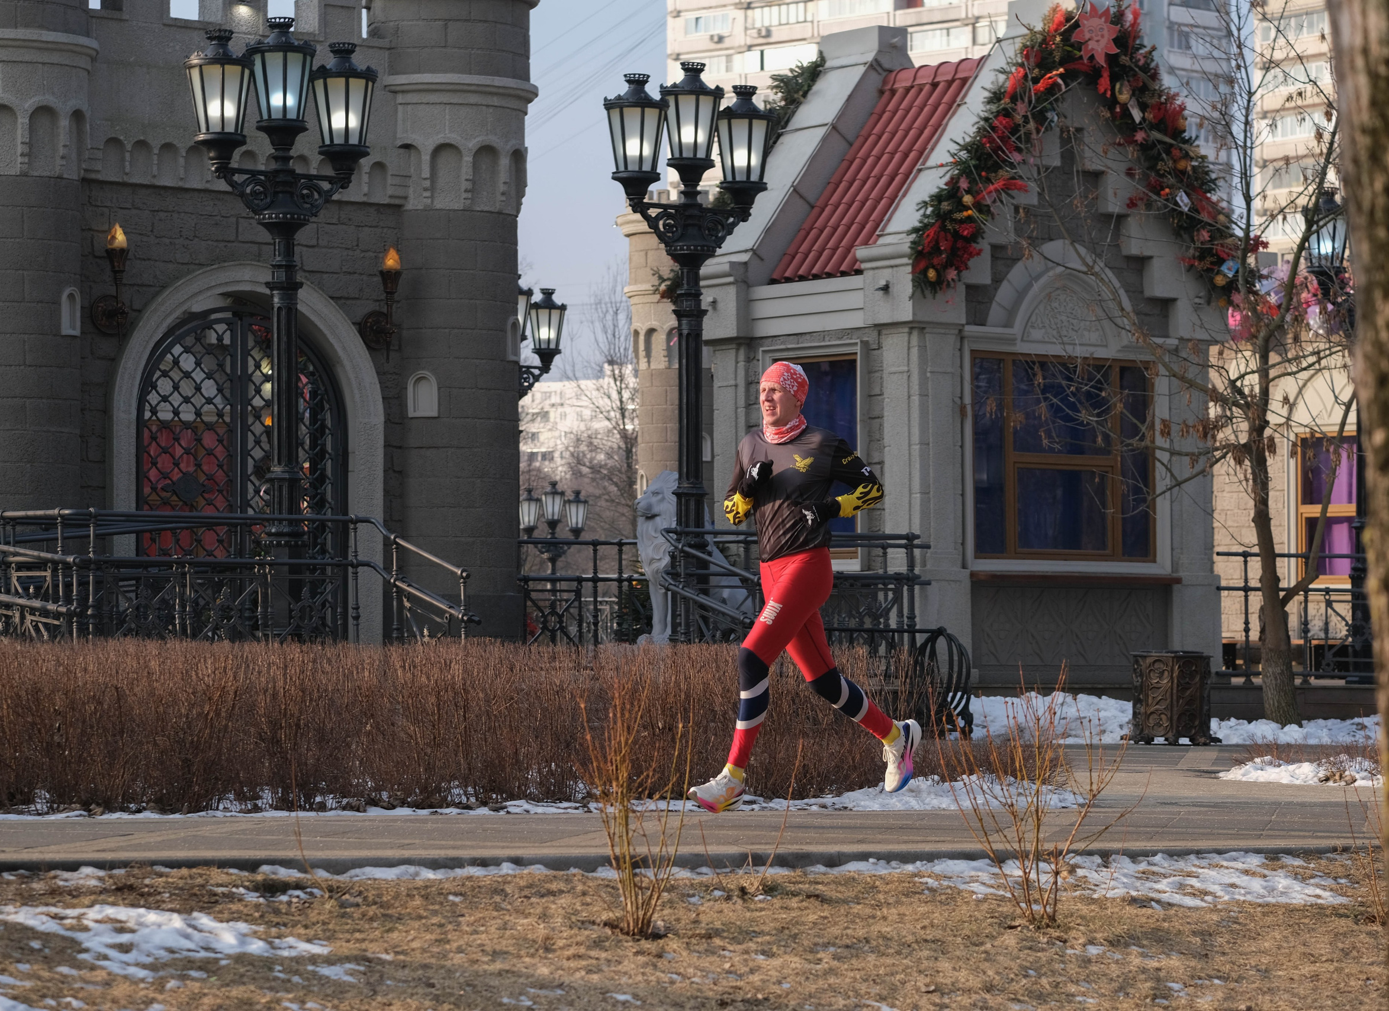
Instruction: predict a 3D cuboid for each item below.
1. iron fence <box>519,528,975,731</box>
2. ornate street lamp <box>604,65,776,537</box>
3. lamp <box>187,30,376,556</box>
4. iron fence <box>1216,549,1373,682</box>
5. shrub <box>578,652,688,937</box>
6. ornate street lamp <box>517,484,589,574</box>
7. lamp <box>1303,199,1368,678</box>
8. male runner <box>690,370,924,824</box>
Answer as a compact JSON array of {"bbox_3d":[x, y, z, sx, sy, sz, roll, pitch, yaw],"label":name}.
[{"bbox_3d":[0.334,0.794,26.200,3.200,1.200,1.000,1,-3,-36],"label":"iron fence"},{"bbox_3d":[-0.022,-0.940,24.800,1.250,3.500,0.420,2,-3,-37],"label":"ornate street lamp"},{"bbox_3d":[-2.372,-1.027,23.300,1.250,3.500,0.420,2,-3,-37],"label":"lamp"},{"bbox_3d":[4.531,0.830,30.000,1.600,0.970,0.120,1,-3,-33],"label":"iron fence"},{"bbox_3d":[-0.146,0.697,9.700,0.280,0.680,0.280,0,-2,0],"label":"shrub"},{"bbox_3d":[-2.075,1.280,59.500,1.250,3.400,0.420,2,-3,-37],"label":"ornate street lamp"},{"bbox_3d":[5.006,-0.575,30.000,1.250,3.720,0.420,2,-3,-37],"label":"lamp"},{"bbox_3d":[0.425,0.315,15.500,1.000,1.730,0.620,1,-3,-36],"label":"male runner"}]

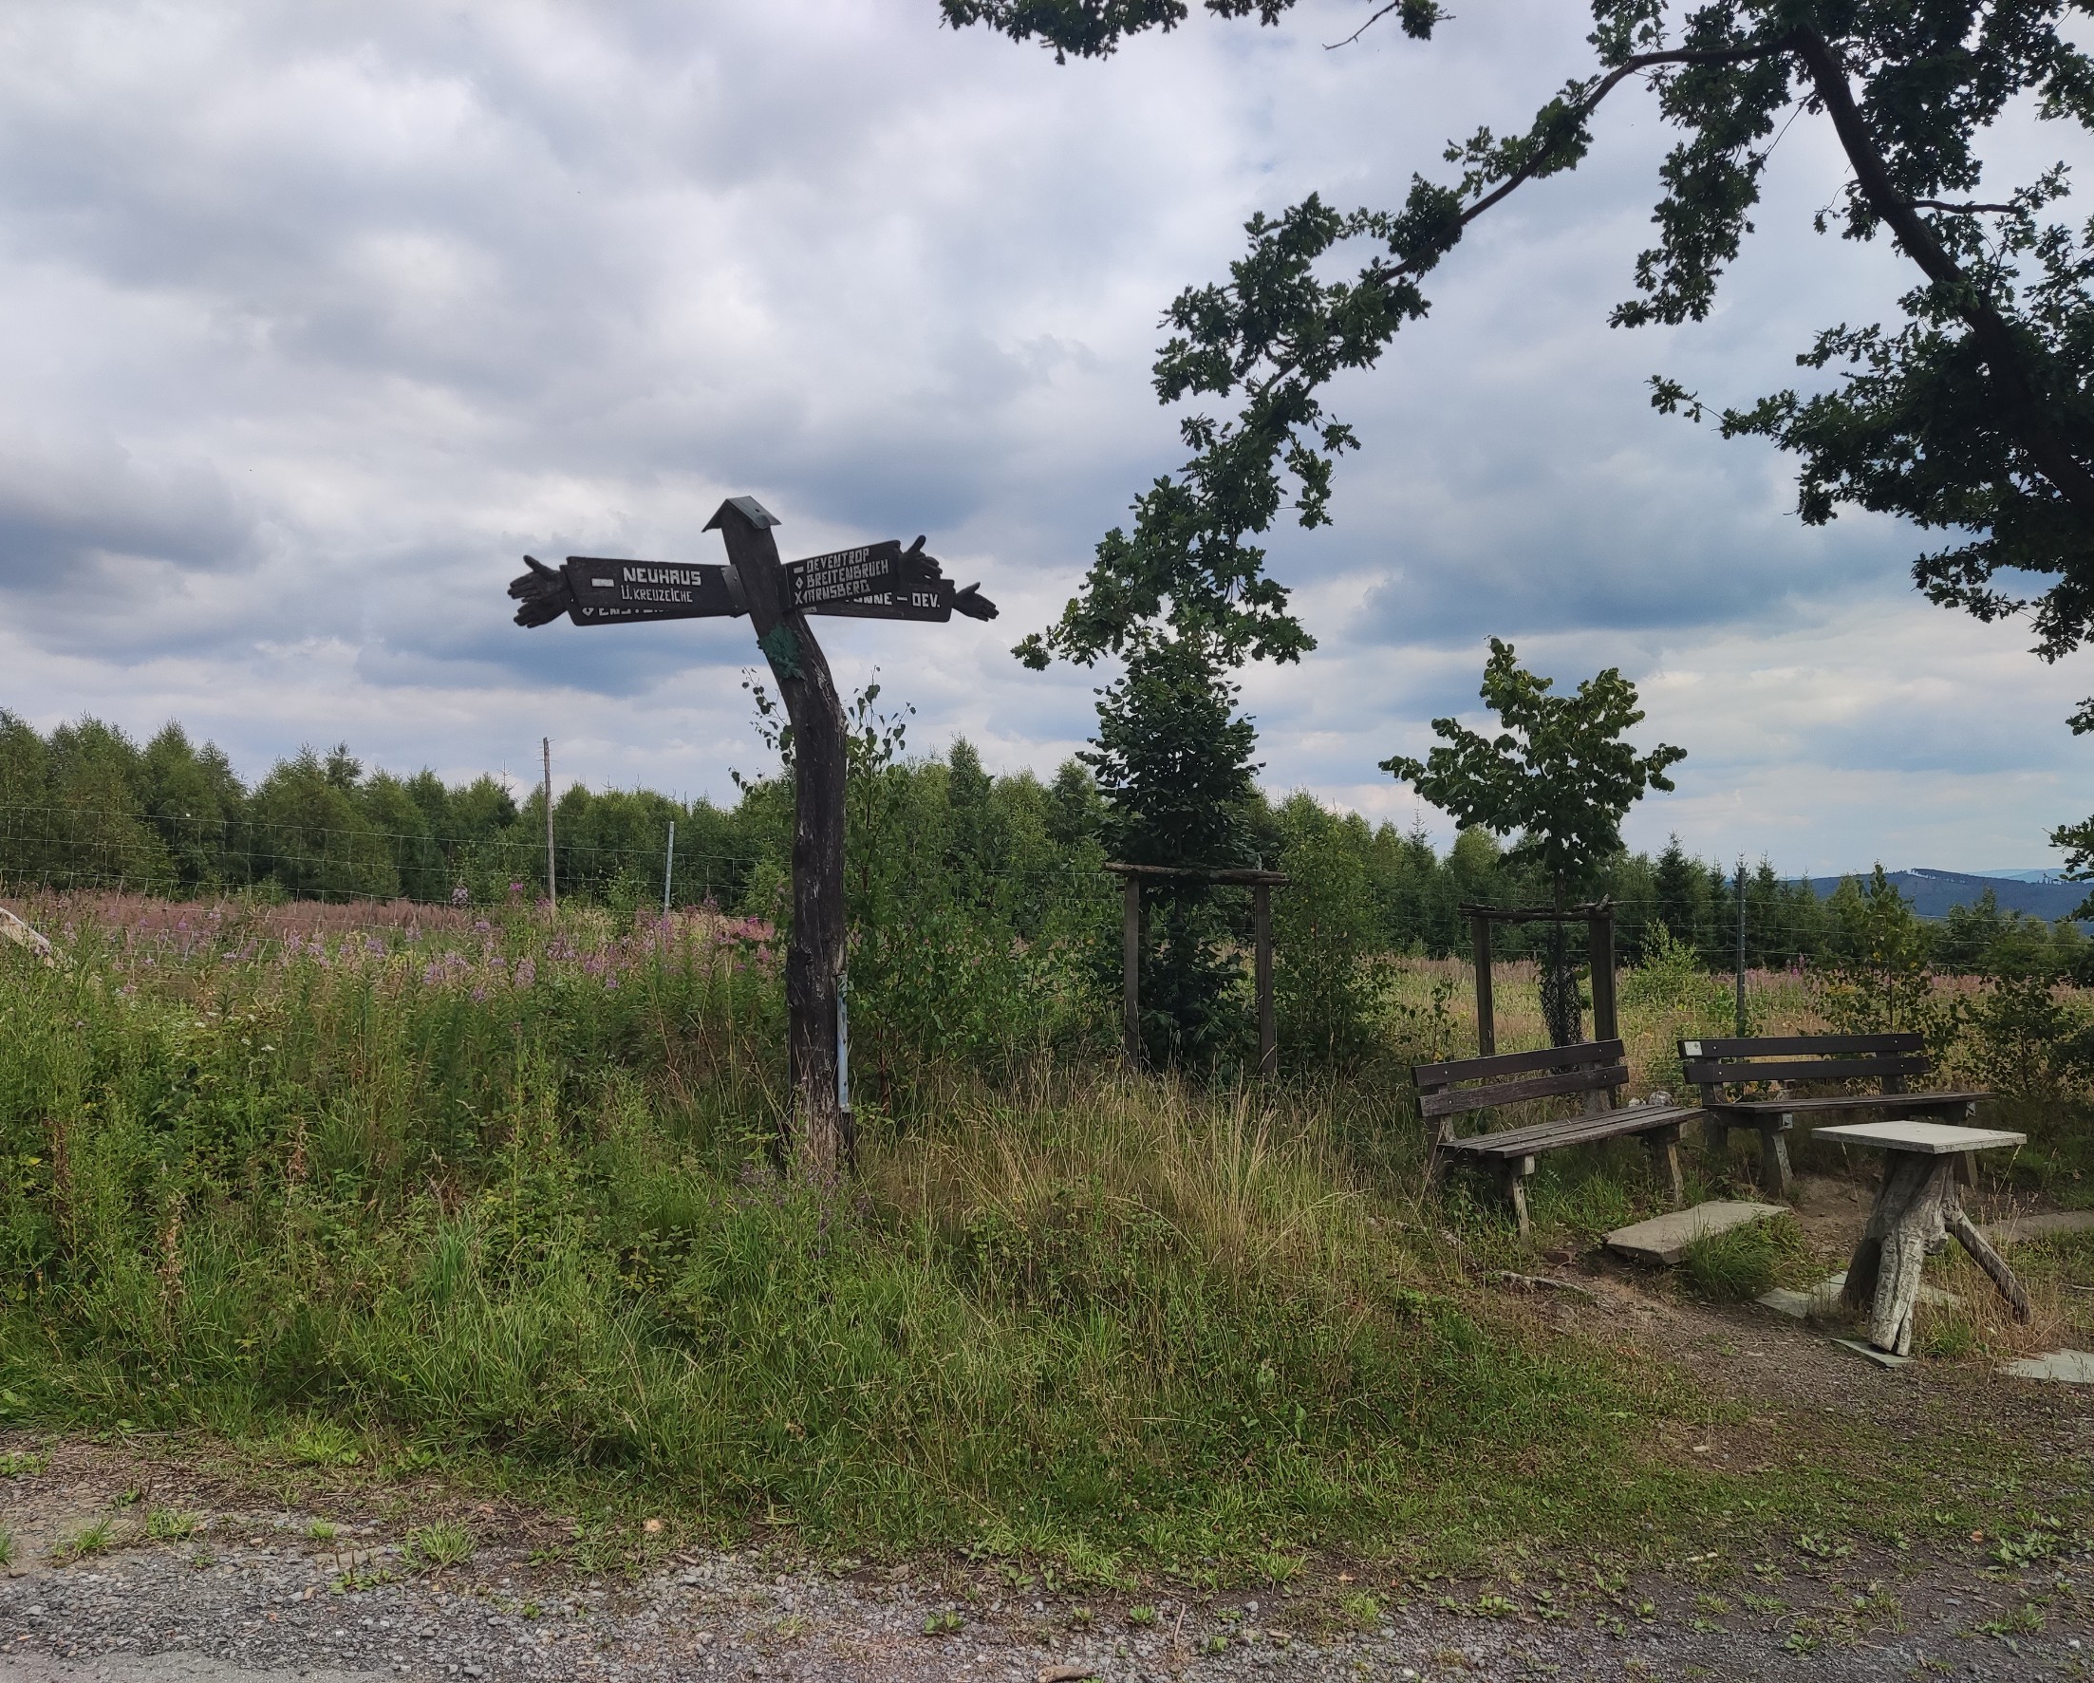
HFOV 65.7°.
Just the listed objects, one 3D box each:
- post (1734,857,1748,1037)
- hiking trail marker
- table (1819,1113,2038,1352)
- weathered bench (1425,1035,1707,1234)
[{"bbox_3d":[5.790,1.154,13.500,0.060,1.880,0.060,1,-2,-17],"label":"post"},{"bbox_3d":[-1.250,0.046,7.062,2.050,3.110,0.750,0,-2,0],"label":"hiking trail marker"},{"bbox_3d":[3.270,1.465,6.054,0.600,0.750,0.560,1,-3,-25],"label":"table"},{"bbox_3d":[2.571,1.451,8.007,1.970,0.780,0.530,2,-3,-44],"label":"weathered bench"}]

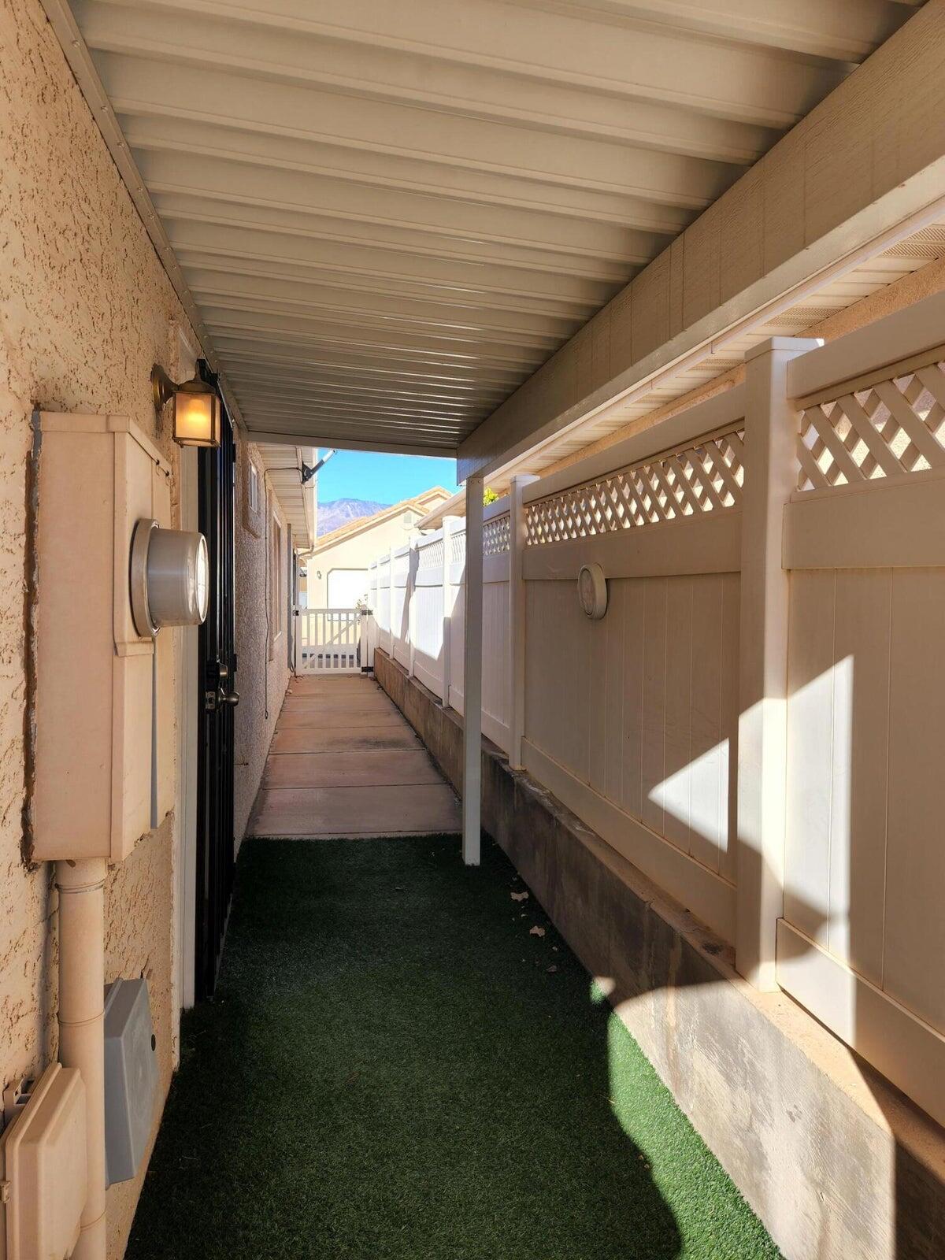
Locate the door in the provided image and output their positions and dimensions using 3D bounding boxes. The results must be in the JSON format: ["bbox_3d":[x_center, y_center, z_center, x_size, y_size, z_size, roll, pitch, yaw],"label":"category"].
[{"bbox_3d":[-0.965,0.150,3.227,0.066,2.110,0.960,0,3,-11],"label":"door"}]

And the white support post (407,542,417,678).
[{"bbox_3d":[-0.605,-0.239,8.571,0.110,1.425,0.110,0,3,-11],"label":"white support post"}]

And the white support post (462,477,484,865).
[{"bbox_3d":[0.002,0.207,4.231,0.075,1.929,0.075,0,3,-11],"label":"white support post"}]

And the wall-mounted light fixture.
[{"bbox_3d":[-0.707,-0.556,2.076,0.164,0.206,0.110,0,3,-11],"label":"wall-mounted light fixture"}]

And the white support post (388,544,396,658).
[{"bbox_3d":[-1.018,-0.359,10.749,0.110,1.440,0.110,0,3,-11],"label":"white support post"}]

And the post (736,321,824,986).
[{"bbox_3d":[0.689,0.078,1.902,0.110,1.440,0.110,0,3,-11],"label":"post"}]

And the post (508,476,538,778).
[{"bbox_3d":[0.254,-0.036,4.209,0.110,1.447,0.110,0,3,-11],"label":"post"}]

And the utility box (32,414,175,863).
[{"bbox_3d":[-0.591,0.010,1.369,0.130,0.635,0.373,0,3,-11],"label":"utility box"}]

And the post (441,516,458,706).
[{"bbox_3d":[-0.168,-0.139,6.335,0.110,1.432,0.110,0,3,-11],"label":"post"}]

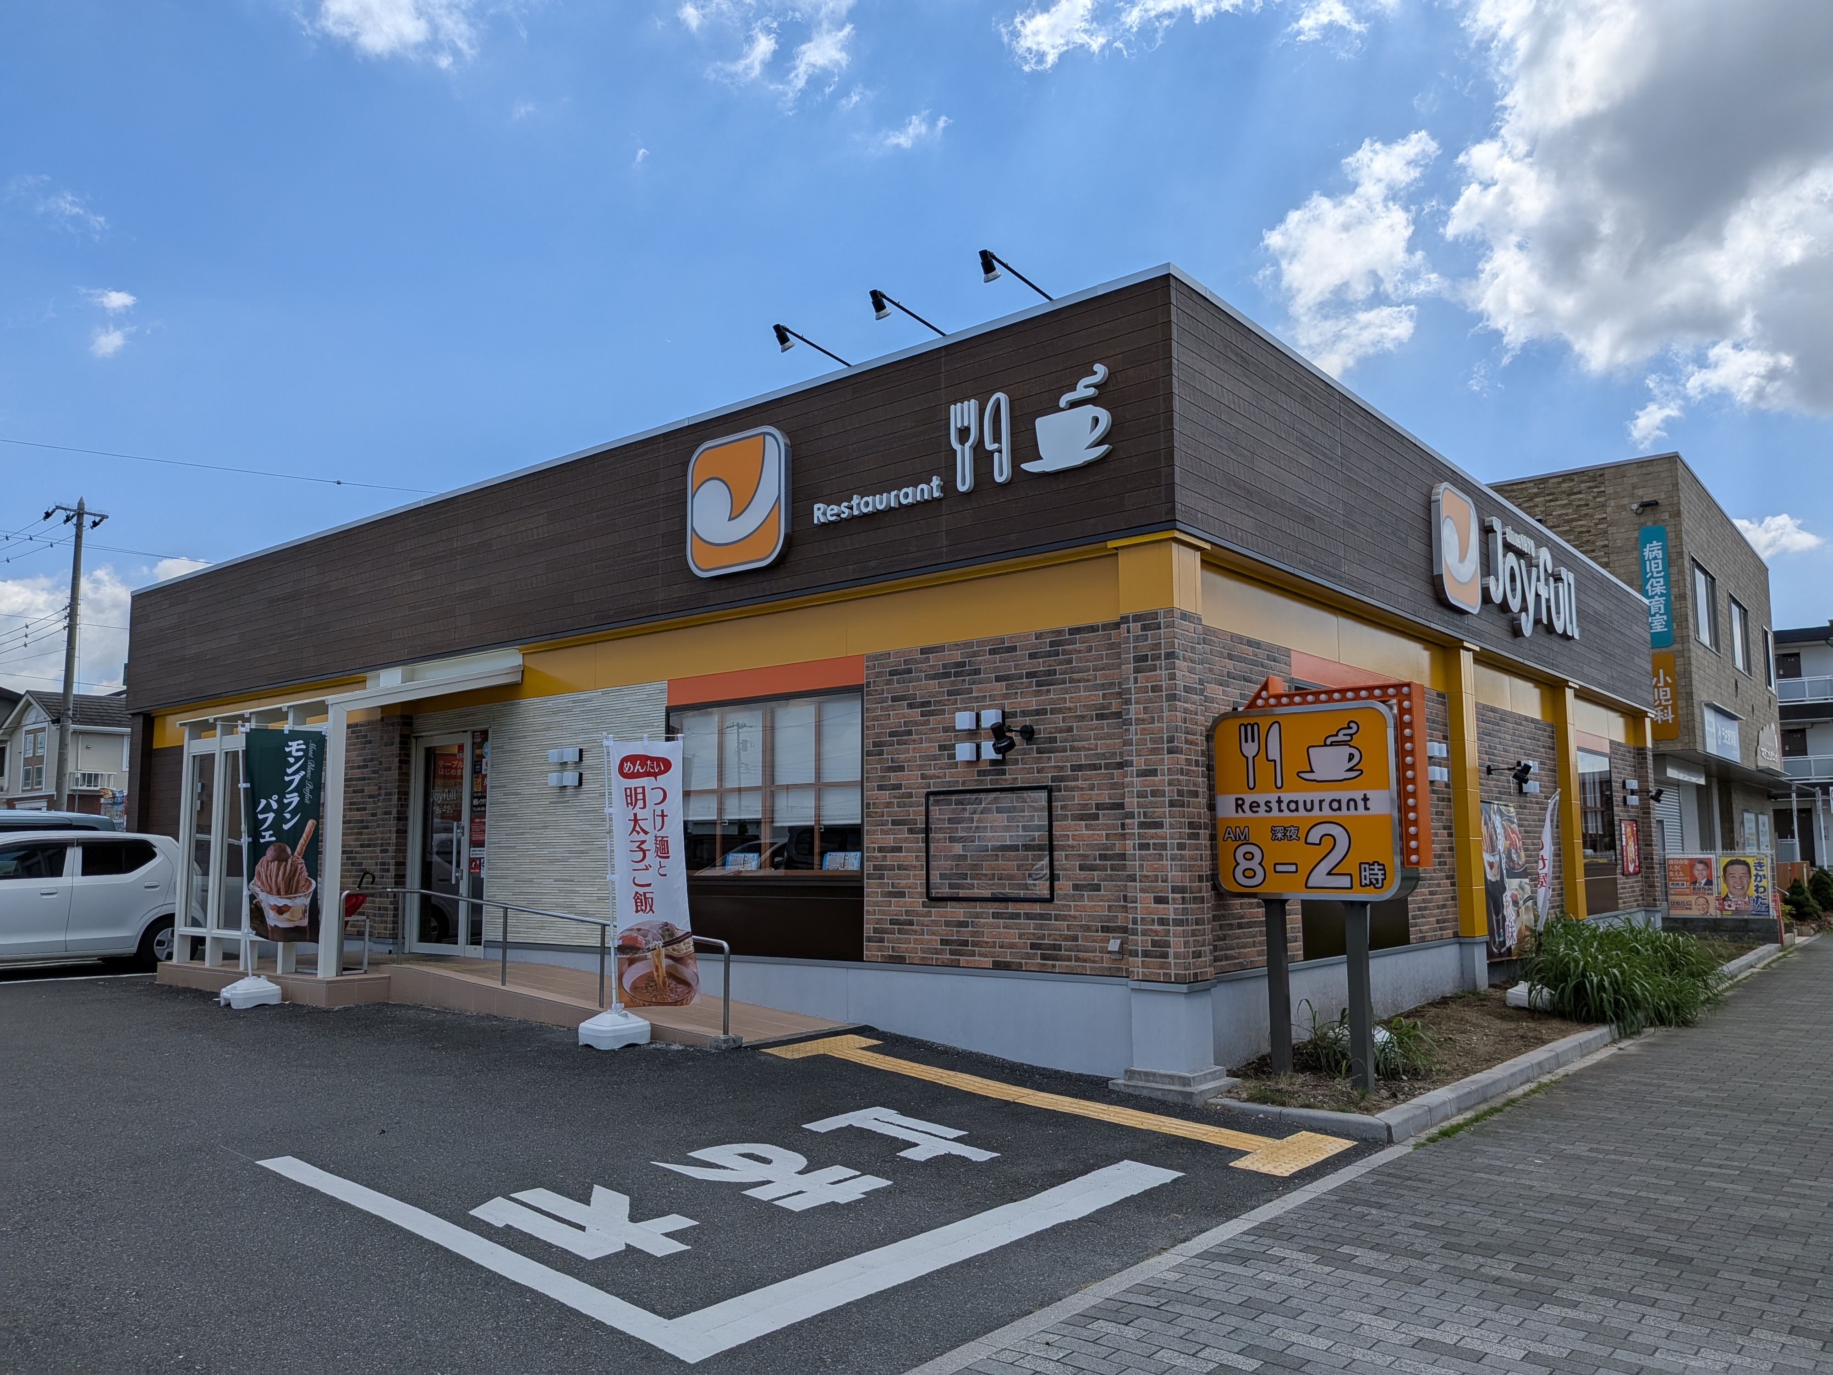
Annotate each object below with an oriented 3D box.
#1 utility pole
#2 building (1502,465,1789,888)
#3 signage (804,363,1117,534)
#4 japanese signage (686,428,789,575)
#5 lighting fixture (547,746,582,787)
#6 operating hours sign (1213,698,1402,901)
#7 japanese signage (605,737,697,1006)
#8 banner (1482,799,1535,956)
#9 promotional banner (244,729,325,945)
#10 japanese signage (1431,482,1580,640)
[{"bbox_3d":[-27.105,-0.010,40.447,0.900,12.500,1.500,-6,-9,39],"label":"utility pole"},{"bbox_3d":[14.035,0.952,28.744,8.000,8.250,12.400,-6,-9,39],"label":"building"},{"bbox_3d":[0.238,-1.631,8.775,2.600,0.680,0.070,-6,-9,39],"label":"signage"},{"bbox_3d":[-1.428,-1.456,10.138,1.150,1.130,0.090,-6,-9,39],"label":"japanese signage"},{"bbox_3d":[-3.255,0.752,11.811,0.370,0.335,0.110,-6,-9,39],"label":"lighting fixture"},{"bbox_3d":[2.407,0.696,7.726,1.130,1.160,0.290,-6,-9,39],"label":"operating hours sign"},{"bbox_3d":[-1.852,1.291,8.883,0.070,1.820,0.600,-10,-9,43],"label":"japanese signage"},{"bbox_3d":[6.121,1.967,13.044,0.060,1.560,1.800,-6,-9,39],"label":"banner"},{"bbox_3d":[-5.569,1.306,11.193,0.600,1.800,0.070,1,-9,-38],"label":"promotional banner"},{"bbox_3d":[6.300,-1.081,13.327,0.100,1.160,5.050,-6,-9,39],"label":"japanese signage"}]

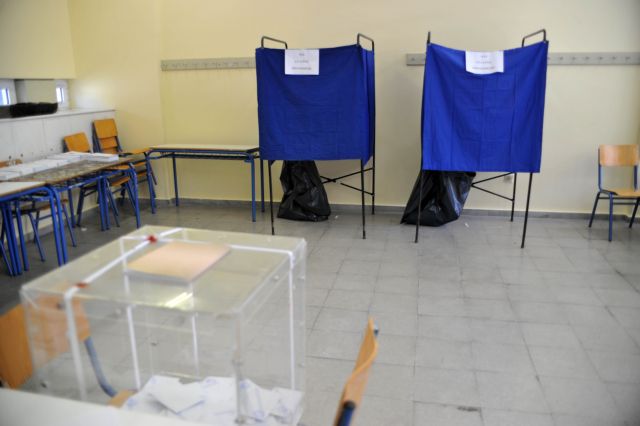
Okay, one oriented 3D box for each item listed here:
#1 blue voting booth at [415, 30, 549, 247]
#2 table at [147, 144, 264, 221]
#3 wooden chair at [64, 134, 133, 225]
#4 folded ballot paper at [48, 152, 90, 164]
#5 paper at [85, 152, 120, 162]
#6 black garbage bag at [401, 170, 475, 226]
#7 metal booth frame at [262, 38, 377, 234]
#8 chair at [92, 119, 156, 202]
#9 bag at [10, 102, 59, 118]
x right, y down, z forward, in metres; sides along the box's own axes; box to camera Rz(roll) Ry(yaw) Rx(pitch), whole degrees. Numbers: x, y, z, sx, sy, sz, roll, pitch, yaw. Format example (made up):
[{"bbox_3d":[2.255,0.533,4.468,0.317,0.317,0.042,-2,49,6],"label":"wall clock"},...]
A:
[{"bbox_3d":[1.403,-0.691,4.623,0.950,1.810,0.890,1,15,10],"label":"blue voting booth"},{"bbox_3d":[-1.298,-0.358,5.668,1.240,0.750,0.470,3,16,17],"label":"table"},{"bbox_3d":[-2.363,-0.364,5.401,0.530,0.930,0.420,0,15,4],"label":"wooden chair"},{"bbox_3d":[-2.544,-0.558,5.085,0.360,0.050,0.230,6,17,25],"label":"folded ballot paper"},{"bbox_3d":[-2.197,-0.560,5.059,0.300,0.045,0.210,6,17,25],"label":"paper"},{"bbox_3d":[1.194,-0.251,5.088,0.670,0.720,0.420,2,15,12],"label":"black garbage bag"},{"bbox_3d":[0.040,-0.771,4.986,0.925,1.830,0.890,2,15,12],"label":"metal booth frame"},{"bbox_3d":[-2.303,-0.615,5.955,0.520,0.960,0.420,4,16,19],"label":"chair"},{"bbox_3d":[-3.257,-1.195,5.699,0.260,0.150,0.580,2,15,12],"label":"bag"}]

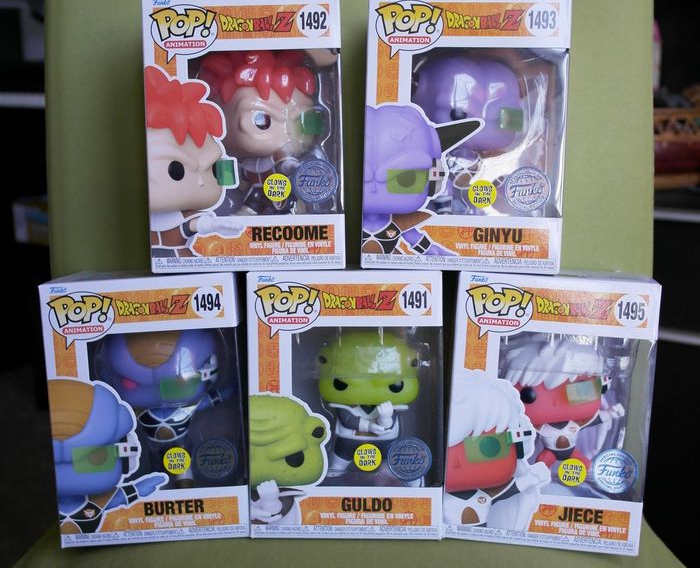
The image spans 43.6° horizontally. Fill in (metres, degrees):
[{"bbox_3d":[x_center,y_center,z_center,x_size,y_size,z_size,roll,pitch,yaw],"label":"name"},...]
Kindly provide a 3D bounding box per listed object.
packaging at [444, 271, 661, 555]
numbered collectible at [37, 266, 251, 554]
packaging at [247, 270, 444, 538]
[{"bbox_3d":[0.122,0.073,0.557,0.114,0.160,0.089,4,5,6],"label":"packaging"},{"bbox_3d":[-0.122,0.073,0.567,0.114,0.160,0.089,-3,5,-1],"label":"numbered collectible"},{"bbox_3d":[-0.001,0.070,0.562,0.114,0.160,0.089,0,4,2],"label":"packaging"}]

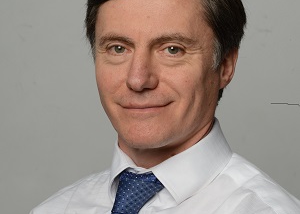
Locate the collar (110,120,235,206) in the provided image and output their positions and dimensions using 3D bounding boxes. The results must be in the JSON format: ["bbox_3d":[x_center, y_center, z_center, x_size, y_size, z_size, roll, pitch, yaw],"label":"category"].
[{"bbox_3d":[0.025,0.064,1.560,0.145,0.100,0.150,0,0,33],"label":"collar"}]

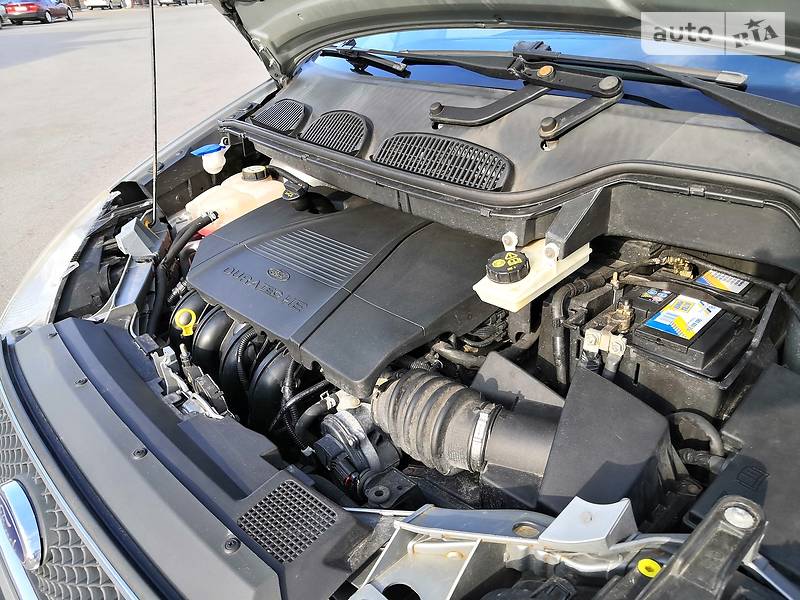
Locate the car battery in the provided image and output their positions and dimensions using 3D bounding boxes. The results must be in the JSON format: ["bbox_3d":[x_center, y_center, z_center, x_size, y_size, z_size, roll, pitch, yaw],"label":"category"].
[{"bbox_3d":[0.475,0.080,1.067,0.278,0.190,0.177,-28,36,-37],"label":"car battery"}]

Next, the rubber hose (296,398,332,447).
[{"bbox_3d":[-0.121,0.170,0.872,0.060,0.062,0.035,-28,36,-37],"label":"rubber hose"}]

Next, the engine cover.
[{"bbox_3d":[-0.129,-0.049,1.070,0.590,0.070,0.355,23,48,41],"label":"engine cover"}]

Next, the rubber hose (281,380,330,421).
[{"bbox_3d":[-0.130,0.141,0.890,0.090,0.045,0.028,-28,36,-37],"label":"rubber hose"}]

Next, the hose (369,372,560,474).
[{"bbox_3d":[0.081,0.158,0.810,0.243,0.115,0.112,9,31,23],"label":"hose"}]

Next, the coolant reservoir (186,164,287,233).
[{"bbox_3d":[-0.347,-0.178,1.396,0.235,0.190,0.160,-28,36,-37],"label":"coolant reservoir"}]

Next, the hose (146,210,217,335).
[{"bbox_3d":[-0.416,-0.055,1.201,0.060,0.185,0.240,11,32,27],"label":"hose"}]

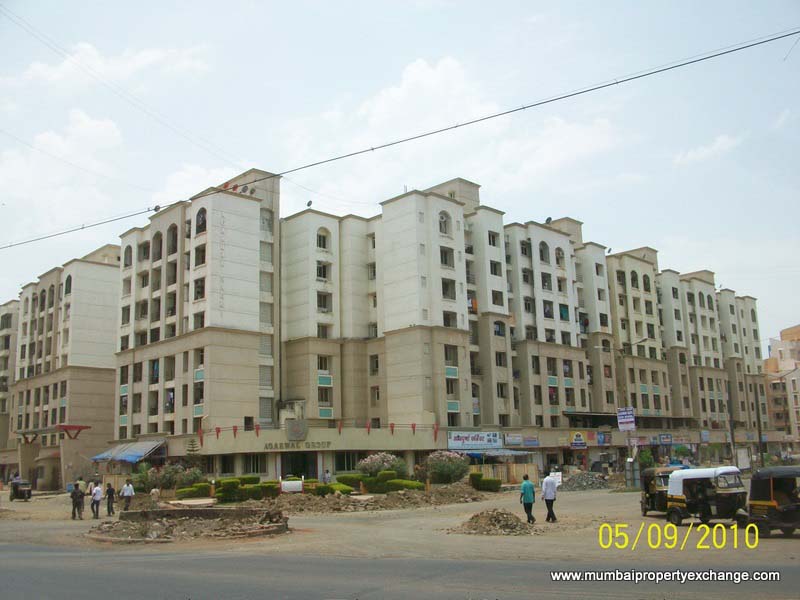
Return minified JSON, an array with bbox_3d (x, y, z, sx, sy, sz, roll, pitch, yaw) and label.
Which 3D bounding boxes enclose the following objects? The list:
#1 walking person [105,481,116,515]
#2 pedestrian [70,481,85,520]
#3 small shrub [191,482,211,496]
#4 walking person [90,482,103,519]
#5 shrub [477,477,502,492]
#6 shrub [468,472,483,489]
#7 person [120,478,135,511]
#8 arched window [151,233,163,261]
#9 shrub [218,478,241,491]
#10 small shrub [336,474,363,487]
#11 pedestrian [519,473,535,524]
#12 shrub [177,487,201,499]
[{"bbox_3d":[-13.829,9.533,35.300,0.500,1.560,0.420,-11,-16,38],"label":"walking person"},{"bbox_3d":[-14.945,9.341,34.269,0.550,1.613,0.400,6,-14,-32],"label":"pedestrian"},{"bbox_3d":[-13.535,12.855,50.172,1.418,0.921,1.200,1,-12,-15],"label":"small shrub"},{"bbox_3d":[-14.282,9.426,34.800,0.380,1.680,0.450,-12,-16,39],"label":"walking person"},{"bbox_3d":[5.720,11.770,47.262,1.688,0.953,1.300,-3,-12,6],"label":"shrub"},{"bbox_3d":[5.156,12.347,50.500,0.900,1.050,0.900,-2,-12,0],"label":"shrub"},{"bbox_3d":[-14.813,10.617,40.200,0.620,1.700,0.360,-3,-12,6],"label":"person"},{"bbox_3d":[-22.965,-5.098,70.453,0.300,2.950,2.080,10,-17,-44],"label":"arched window"},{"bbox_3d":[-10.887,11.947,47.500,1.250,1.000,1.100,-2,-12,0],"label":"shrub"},{"bbox_3d":[-3.688,13.254,54.000,1.600,1.000,1.300,-2,-12,0],"label":"small shrub"},{"bbox_3d":[4.303,6.711,24.900,0.520,1.620,0.420,0,-12,-7],"label":"pedestrian"},{"bbox_3d":[-13.814,12.606,48.300,1.500,0.800,1.150,-1,-12,0],"label":"shrub"}]

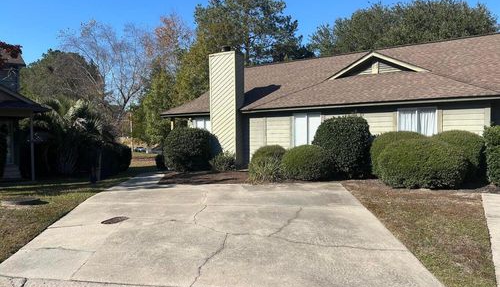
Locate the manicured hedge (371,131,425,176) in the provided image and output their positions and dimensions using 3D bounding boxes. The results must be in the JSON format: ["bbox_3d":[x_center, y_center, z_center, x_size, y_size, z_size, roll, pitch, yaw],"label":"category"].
[{"bbox_3d":[4.630,0.342,11.400,1.850,1.472,1.700,0,1,30],"label":"manicured hedge"}]

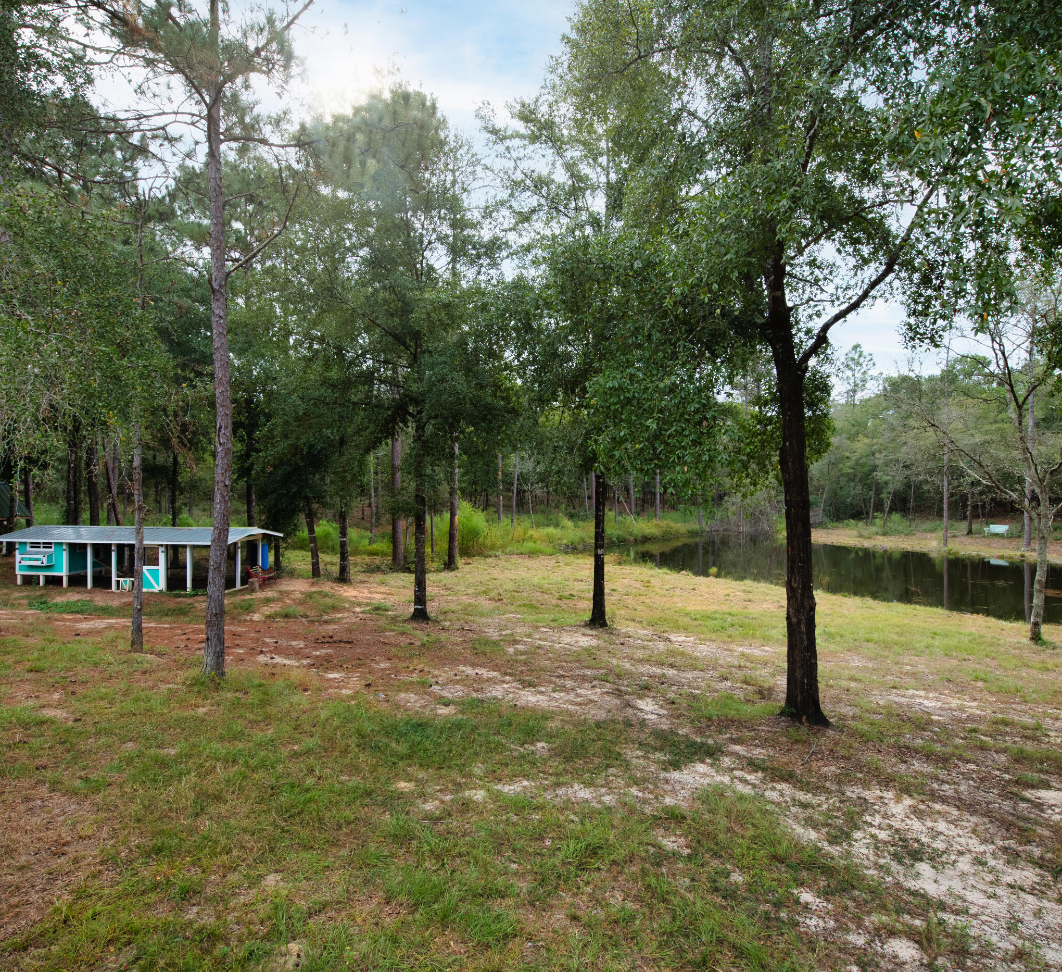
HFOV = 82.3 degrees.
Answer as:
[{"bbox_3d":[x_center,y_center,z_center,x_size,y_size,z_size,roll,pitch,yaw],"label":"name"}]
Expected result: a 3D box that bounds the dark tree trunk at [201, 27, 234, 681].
[{"bbox_3d":[-6.834,-2.883,13.250,0.520,14.260,0.460,0,0,-27],"label":"dark tree trunk"}]

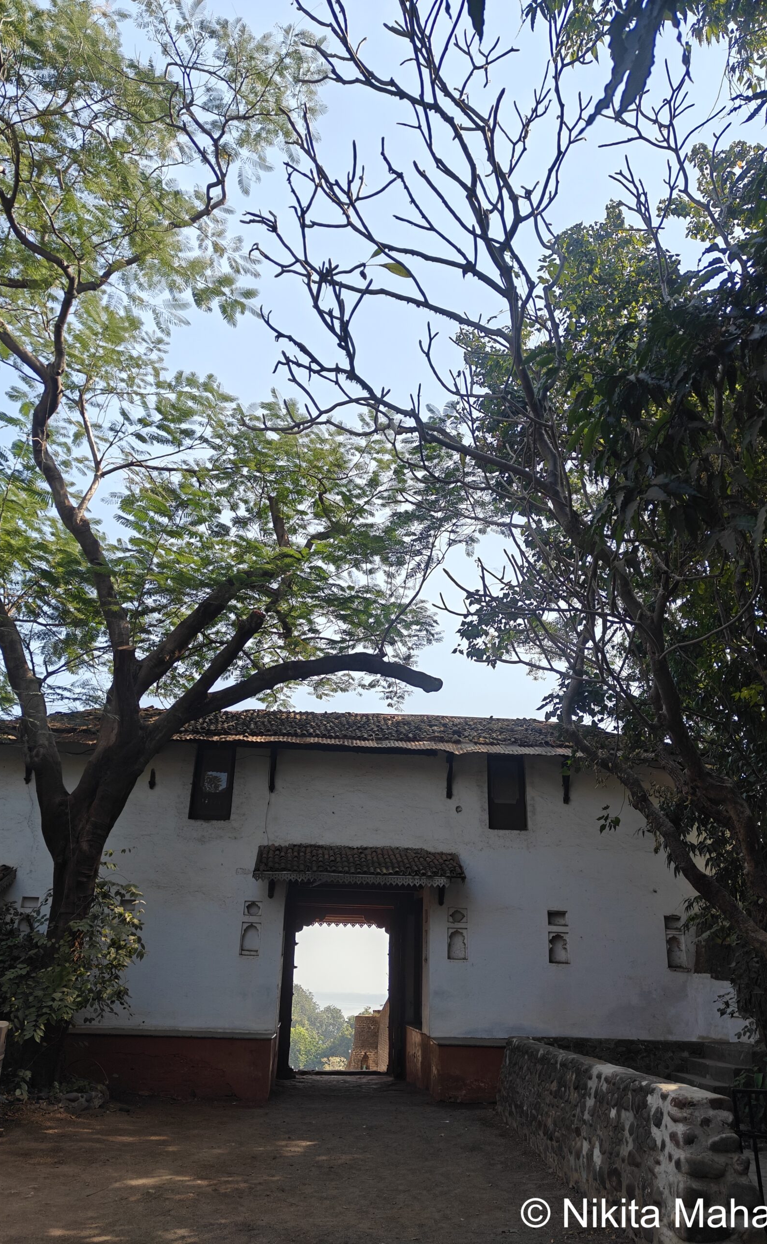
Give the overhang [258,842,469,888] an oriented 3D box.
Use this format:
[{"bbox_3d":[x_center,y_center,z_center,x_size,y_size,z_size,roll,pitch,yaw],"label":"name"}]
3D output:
[{"bbox_3d":[-0.384,4.013,14.156,3.391,0.653,0.720,3,-23,-3],"label":"overhang"}]

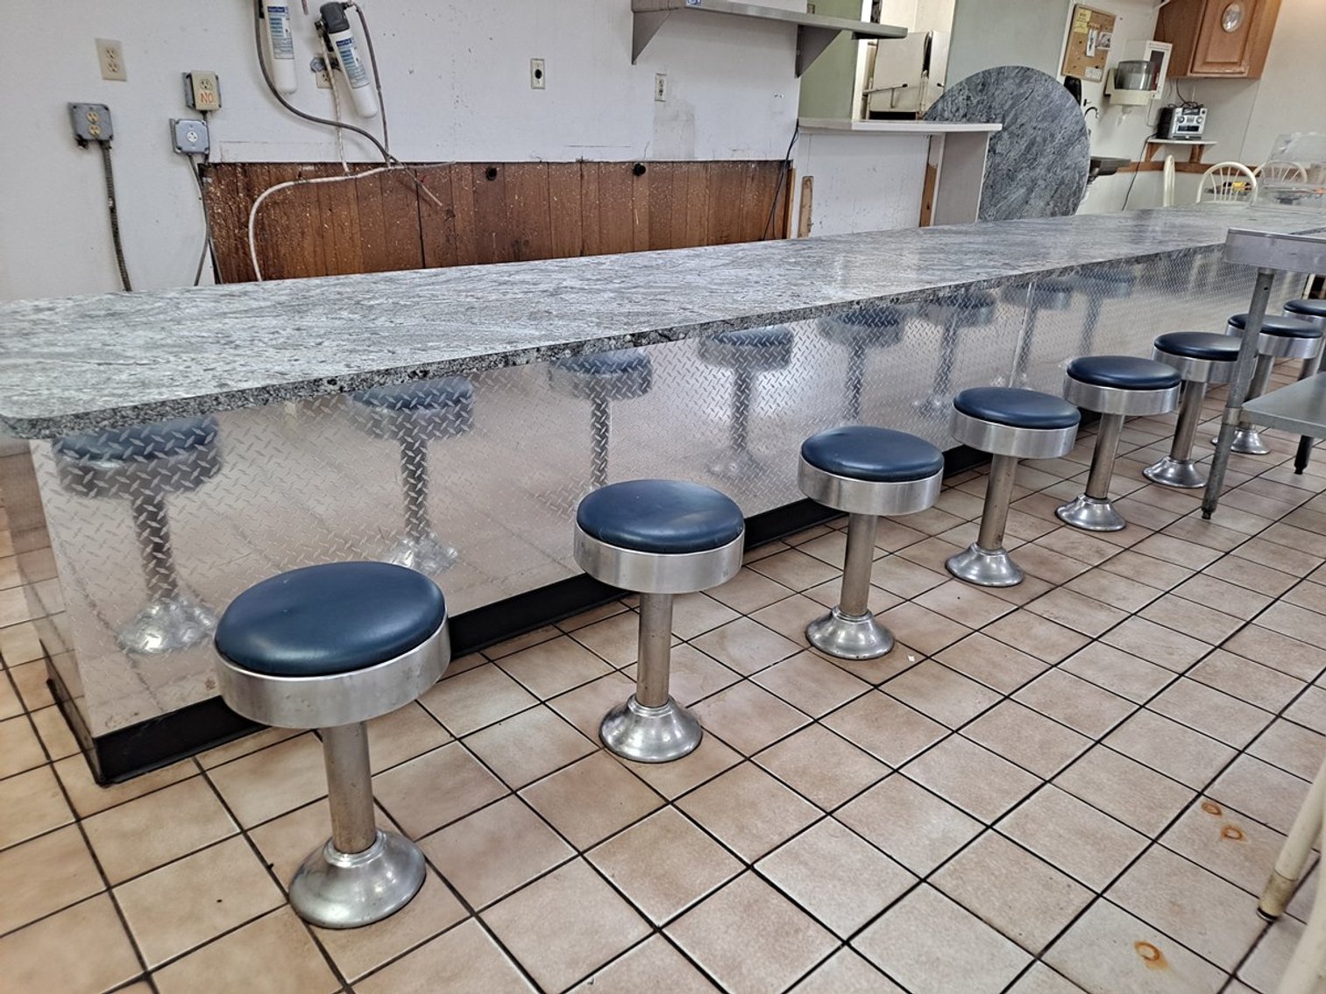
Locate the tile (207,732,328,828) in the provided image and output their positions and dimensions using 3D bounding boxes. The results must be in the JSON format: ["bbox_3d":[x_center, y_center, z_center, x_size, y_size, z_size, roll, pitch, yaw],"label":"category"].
[{"bbox_3d":[-0.714,0.528,1.787,0.199,0.009,0.199,-16,28,-38],"label":"tile"}]

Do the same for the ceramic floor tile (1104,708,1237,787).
[{"bbox_3d":[1.047,0.522,1.979,0.197,0.010,0.197,-16,28,-38],"label":"ceramic floor tile"}]

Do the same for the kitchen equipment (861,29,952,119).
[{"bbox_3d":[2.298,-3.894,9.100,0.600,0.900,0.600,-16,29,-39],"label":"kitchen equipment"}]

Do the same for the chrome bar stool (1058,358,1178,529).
[{"bbox_3d":[1.403,-0.161,3.021,0.320,0.503,0.320,-16,28,-38],"label":"chrome bar stool"}]

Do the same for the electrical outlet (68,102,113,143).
[{"bbox_3d":[-1.788,-1.173,2.995,0.102,0.102,0.050,-16,29,-38],"label":"electrical outlet"}]

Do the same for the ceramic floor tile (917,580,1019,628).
[{"bbox_3d":[0.819,0.295,2.603,0.204,0.010,0.204,-16,29,-38],"label":"ceramic floor tile"}]

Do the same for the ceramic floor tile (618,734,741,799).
[{"bbox_3d":[0.024,0.512,1.895,0.199,0.009,0.199,-16,28,-38],"label":"ceramic floor tile"}]

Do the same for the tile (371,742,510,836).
[{"bbox_3d":[-0.421,0.548,1.794,0.200,0.010,0.200,-16,29,-39],"label":"tile"}]

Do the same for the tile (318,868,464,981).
[{"bbox_3d":[-0.453,0.671,1.559,0.204,0.010,0.204,-16,29,-38],"label":"tile"}]

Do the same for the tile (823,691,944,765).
[{"bbox_3d":[0.467,0.487,2.012,0.197,0.010,0.197,-16,28,-38],"label":"tile"}]

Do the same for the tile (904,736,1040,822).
[{"bbox_3d":[0.609,0.556,1.889,0.200,0.010,0.200,-16,29,-39],"label":"tile"}]

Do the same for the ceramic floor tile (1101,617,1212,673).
[{"bbox_3d":[1.222,0.367,2.372,0.199,0.009,0.199,-16,28,-38],"label":"ceramic floor tile"}]

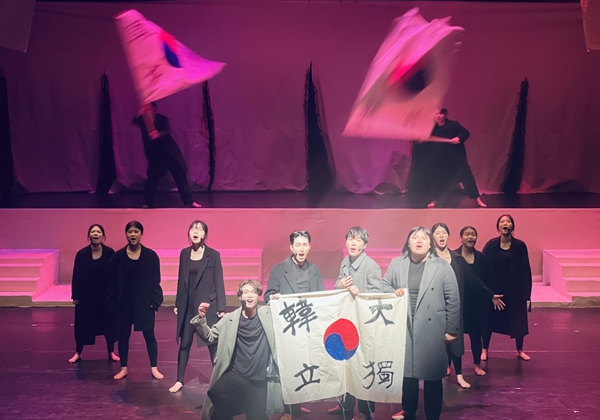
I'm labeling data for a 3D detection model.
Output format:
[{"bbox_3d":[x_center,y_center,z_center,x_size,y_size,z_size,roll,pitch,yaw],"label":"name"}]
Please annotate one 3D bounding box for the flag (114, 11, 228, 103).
[{"bbox_3d":[-1.996,-2.348,16.969,1.700,1.450,0.600,0,4,0],"label":"flag"}]

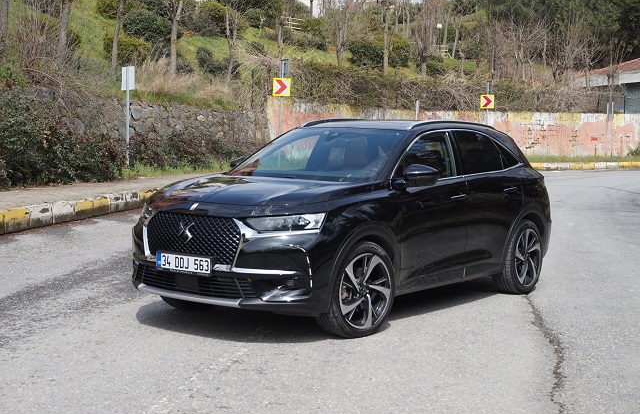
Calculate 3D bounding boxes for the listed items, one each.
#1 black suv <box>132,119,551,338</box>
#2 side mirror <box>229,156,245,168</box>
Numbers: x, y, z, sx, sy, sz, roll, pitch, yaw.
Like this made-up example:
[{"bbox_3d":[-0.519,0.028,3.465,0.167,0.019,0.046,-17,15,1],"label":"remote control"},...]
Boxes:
[{"bbox_3d":[0.411,0.029,8.415,2.010,1.620,4.570,4,5,36],"label":"black suv"},{"bbox_3d":[-0.674,-0.351,8.444,0.250,0.165,0.150,4,5,36],"label":"side mirror"}]

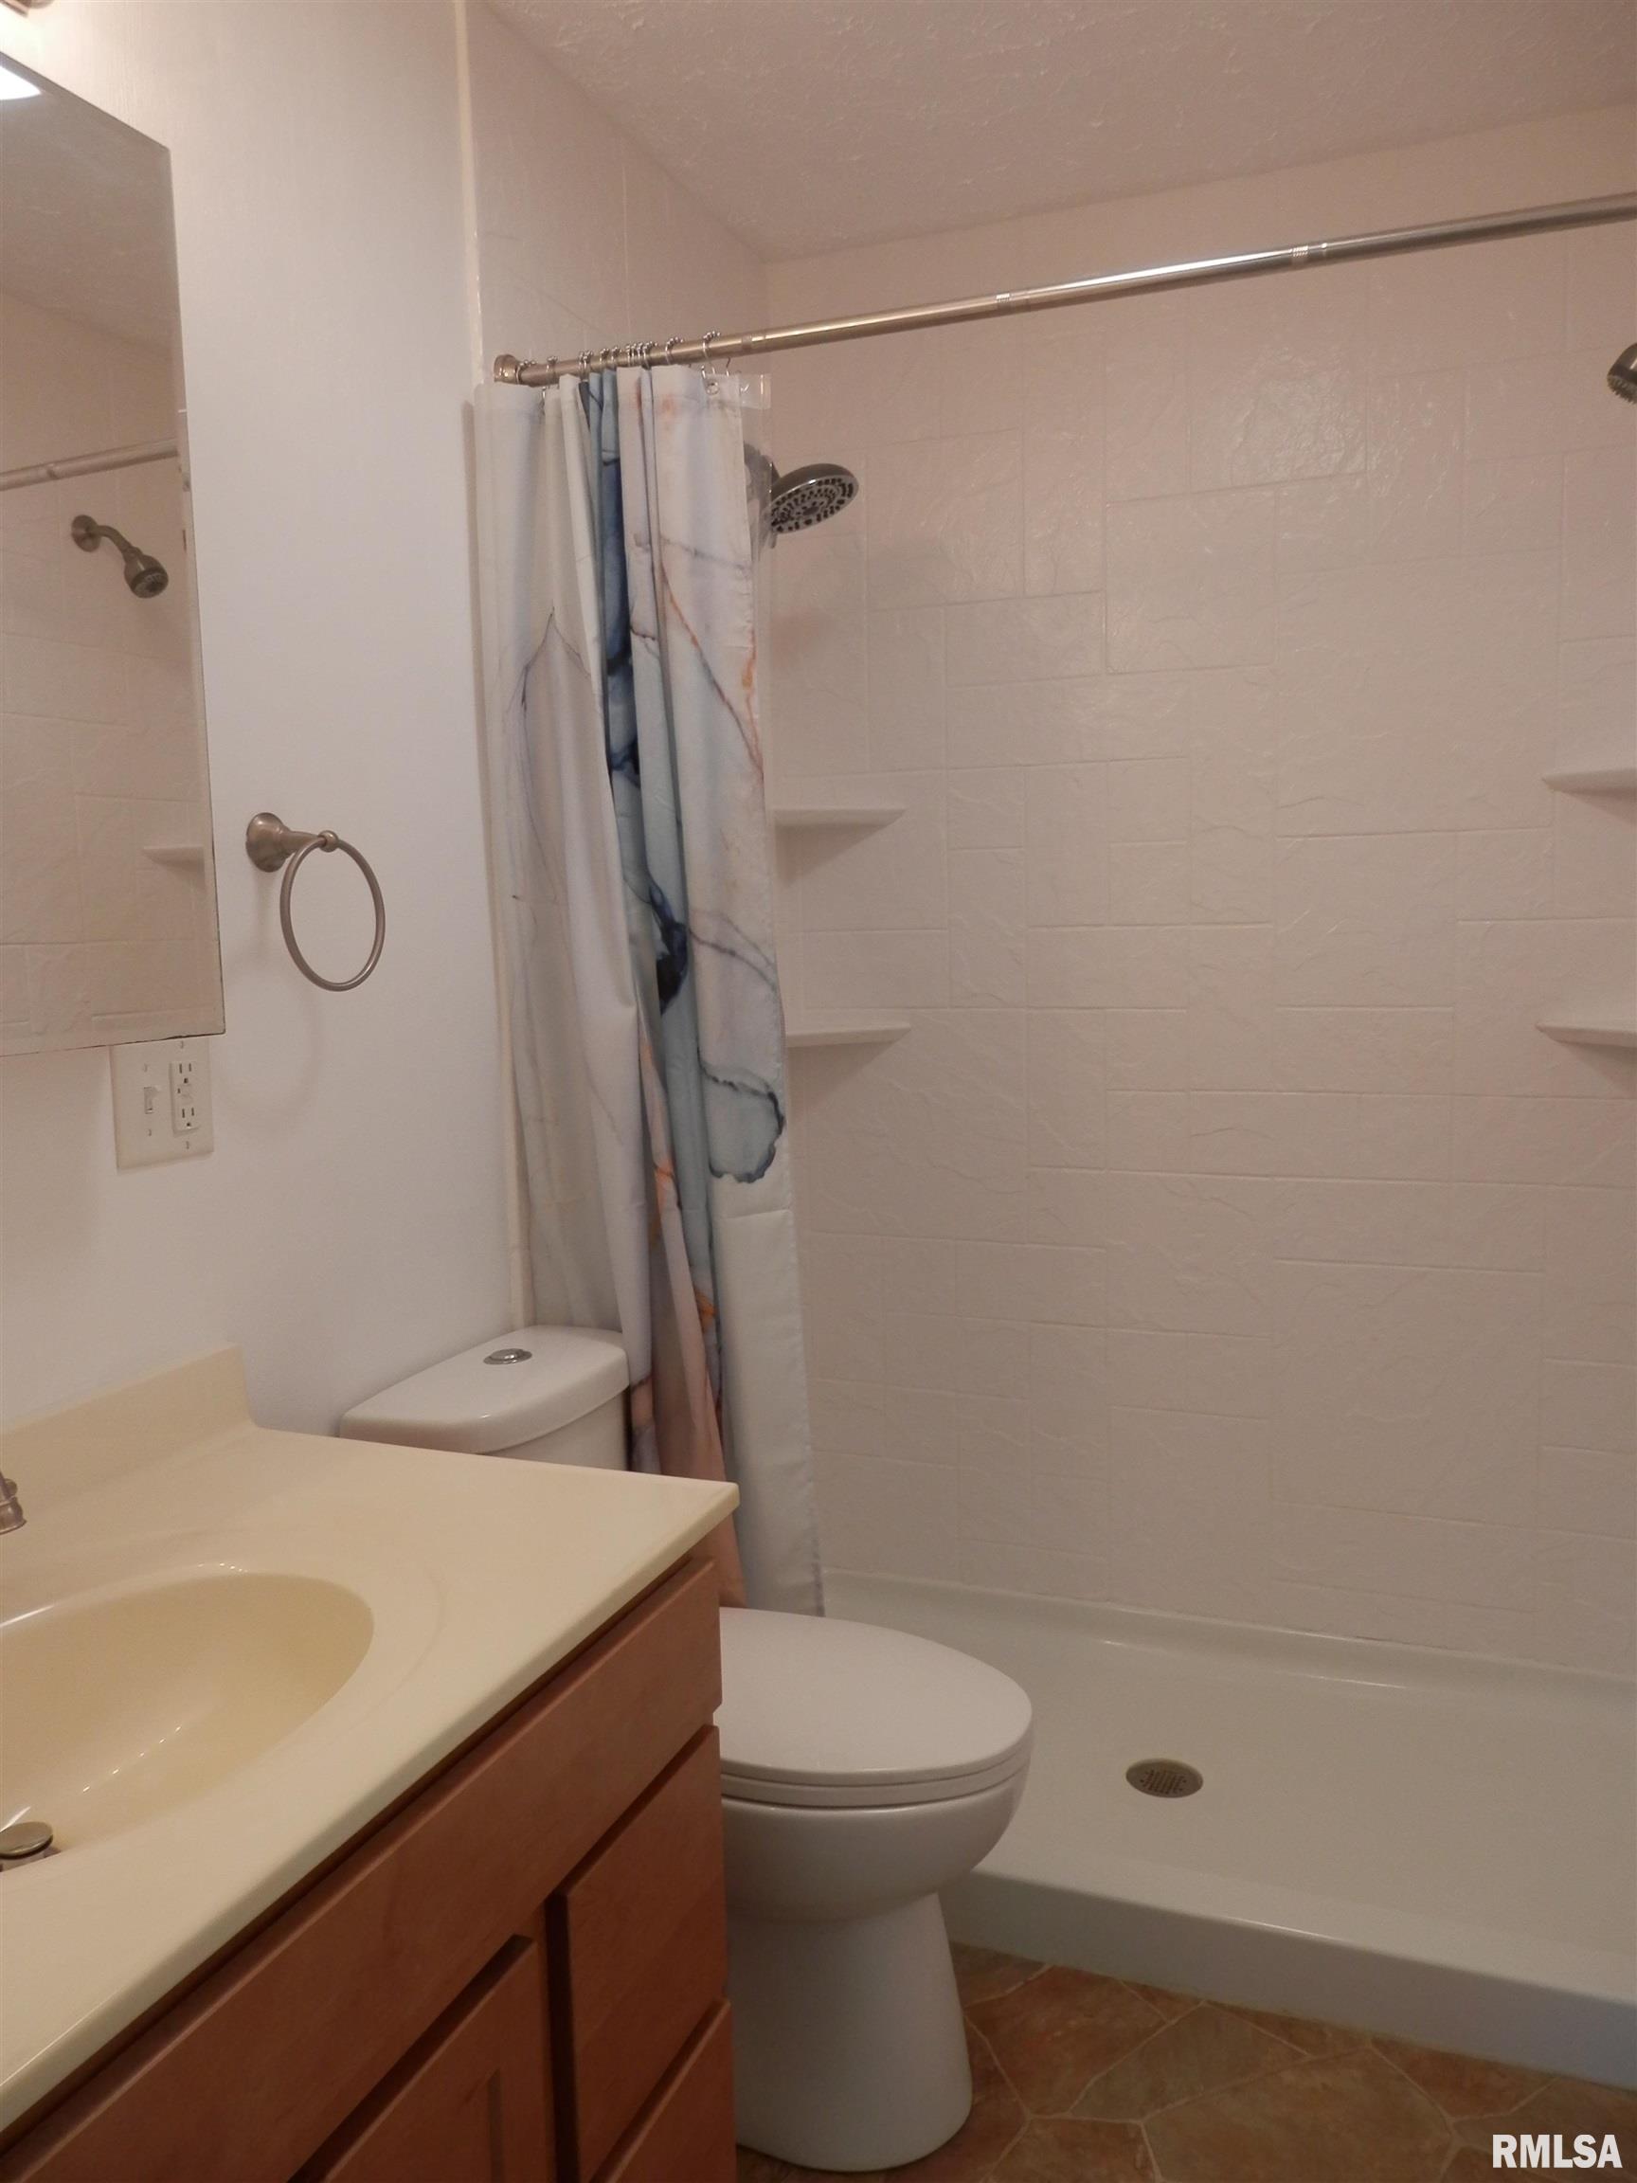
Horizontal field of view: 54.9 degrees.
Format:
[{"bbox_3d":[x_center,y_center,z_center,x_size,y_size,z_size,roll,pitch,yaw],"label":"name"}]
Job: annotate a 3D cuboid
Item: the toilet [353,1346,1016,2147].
[{"bbox_3d":[-0.107,0.713,1.795,0.705,0.788,0.415,1,7,21],"label":"toilet"}]

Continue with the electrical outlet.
[{"bbox_3d":[-0.607,0.007,1.475,0.014,0.115,0.116,1,7,21],"label":"electrical outlet"}]

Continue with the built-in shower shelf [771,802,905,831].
[{"bbox_3d":[0.002,-0.474,2.722,0.237,0.031,0.237,1,7,21],"label":"built-in shower shelf"}]

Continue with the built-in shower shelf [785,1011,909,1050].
[{"bbox_3d":[0.010,-0.090,2.763,0.237,0.030,0.237,1,7,21],"label":"built-in shower shelf"}]

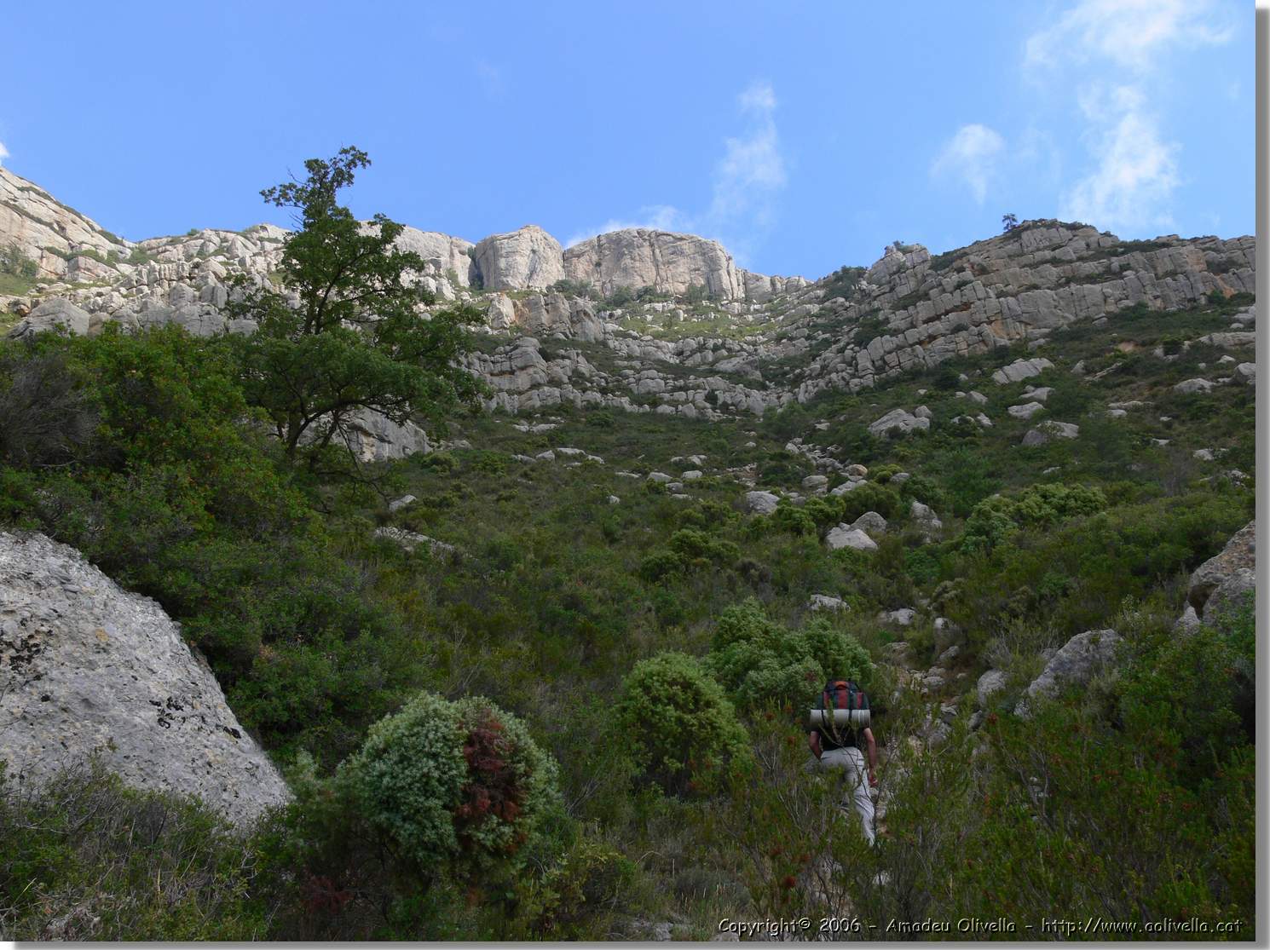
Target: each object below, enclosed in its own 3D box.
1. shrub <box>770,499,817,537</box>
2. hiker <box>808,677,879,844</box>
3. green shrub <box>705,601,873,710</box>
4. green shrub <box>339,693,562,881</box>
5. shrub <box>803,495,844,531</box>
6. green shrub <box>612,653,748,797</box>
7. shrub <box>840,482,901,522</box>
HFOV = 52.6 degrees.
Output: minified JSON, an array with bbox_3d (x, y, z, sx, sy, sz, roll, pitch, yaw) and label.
[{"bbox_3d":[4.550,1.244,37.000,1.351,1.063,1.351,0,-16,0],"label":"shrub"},{"bbox_3d":[1.990,2.745,12.300,0.660,1.576,0.800,-2,-16,7],"label":"hiker"},{"bbox_3d":[2.091,2.464,17.500,2.284,1.494,1.827,0,-16,0],"label":"green shrub"},{"bbox_3d":[-1.277,2.159,8.900,1.542,1.270,1.465,0,-16,0],"label":"green shrub"},{"bbox_3d":[5.616,1.115,38.500,1.256,1.046,1.256,0,-16,0],"label":"shrub"},{"bbox_3d":[0.480,2.694,13.800,1.458,1.547,1.385,0,-16,0],"label":"green shrub"},{"bbox_3d":[7.494,0.869,41.000,1.943,1.305,1.748,0,-16,0],"label":"shrub"}]

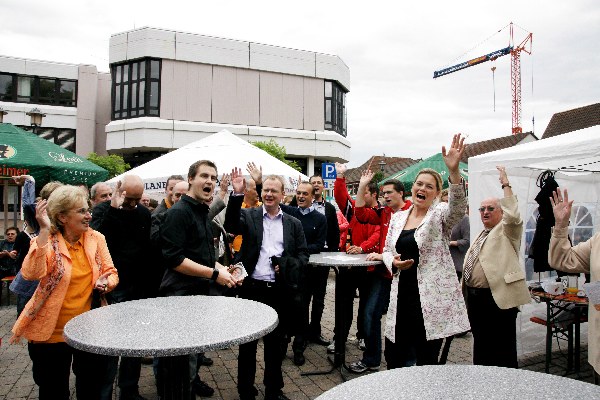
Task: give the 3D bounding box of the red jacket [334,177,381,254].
[{"bbox_3d":[0.646,0.236,4.344,0.600,0.960,0.420,-1,-3,33],"label":"red jacket"}]

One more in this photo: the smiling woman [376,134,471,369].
[{"bbox_3d":[0.814,0.577,2.658,0.620,2.000,0.460,-1,-3,36],"label":"smiling woman"}]

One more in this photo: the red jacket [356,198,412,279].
[{"bbox_3d":[0.800,0.354,3.789,0.580,0.800,0.420,-2,-3,38],"label":"red jacket"}]

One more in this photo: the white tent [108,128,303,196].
[{"bbox_3d":[-1.371,0.208,7.548,3.000,3.120,3.000,0,-2,15],"label":"white tent"}]

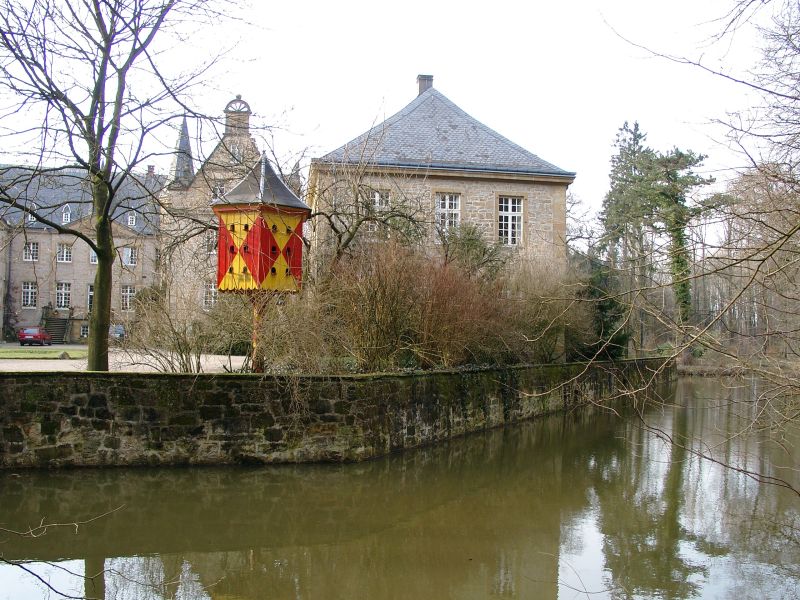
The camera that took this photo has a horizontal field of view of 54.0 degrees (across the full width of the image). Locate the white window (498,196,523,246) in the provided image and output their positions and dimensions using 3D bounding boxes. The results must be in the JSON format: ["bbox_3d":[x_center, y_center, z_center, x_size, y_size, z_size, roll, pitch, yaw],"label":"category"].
[{"bbox_3d":[4.803,-3.397,34.000,1.100,2.130,0.160,2,-3,-11],"label":"white window"}]

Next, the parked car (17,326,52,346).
[{"bbox_3d":[-26.389,2.626,57.000,1.700,1.400,4.200,2,-3,-15],"label":"parked car"}]

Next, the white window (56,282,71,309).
[{"bbox_3d":[-26.893,-0.336,62.800,1.060,2.100,0.160,2,-3,-18],"label":"white window"}]

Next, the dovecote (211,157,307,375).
[{"bbox_3d":[-3.027,-0.793,17.300,2.200,4.850,2.350,2,-3,-10],"label":"dovecote"}]

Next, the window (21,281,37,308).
[{"bbox_3d":[-29.248,-0.387,62.033,1.060,2.100,0.160,2,-3,-18],"label":"window"}]

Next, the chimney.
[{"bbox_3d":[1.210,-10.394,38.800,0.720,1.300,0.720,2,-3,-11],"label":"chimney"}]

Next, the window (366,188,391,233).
[{"bbox_3d":[-0.919,-3.552,32.835,1.100,2.130,0.160,2,-3,-11],"label":"window"}]

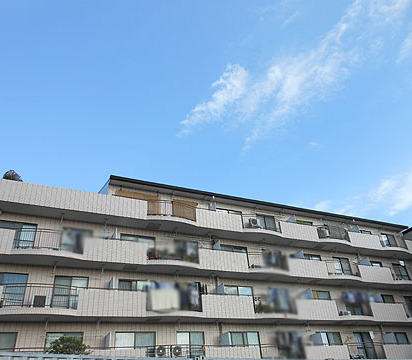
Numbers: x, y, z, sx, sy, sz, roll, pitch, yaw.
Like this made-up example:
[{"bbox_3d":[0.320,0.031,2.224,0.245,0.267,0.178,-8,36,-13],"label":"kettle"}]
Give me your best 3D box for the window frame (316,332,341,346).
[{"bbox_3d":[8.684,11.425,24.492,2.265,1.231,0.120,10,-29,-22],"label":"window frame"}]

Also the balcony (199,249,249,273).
[{"bbox_3d":[1.124,5.201,22.216,3.526,1.251,0.220,10,-29,-22],"label":"balcony"}]

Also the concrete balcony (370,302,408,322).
[{"bbox_3d":[13.790,10.024,26.239,3.546,1.271,0.220,10,-29,-22],"label":"concrete balcony"}]

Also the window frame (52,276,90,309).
[{"bbox_3d":[-7.438,6.176,18.908,1.803,1.773,0.120,10,-29,-22],"label":"window frame"}]

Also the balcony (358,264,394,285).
[{"bbox_3d":[13.345,7.482,27.335,3.388,1.261,0.220,10,-29,-22],"label":"balcony"}]

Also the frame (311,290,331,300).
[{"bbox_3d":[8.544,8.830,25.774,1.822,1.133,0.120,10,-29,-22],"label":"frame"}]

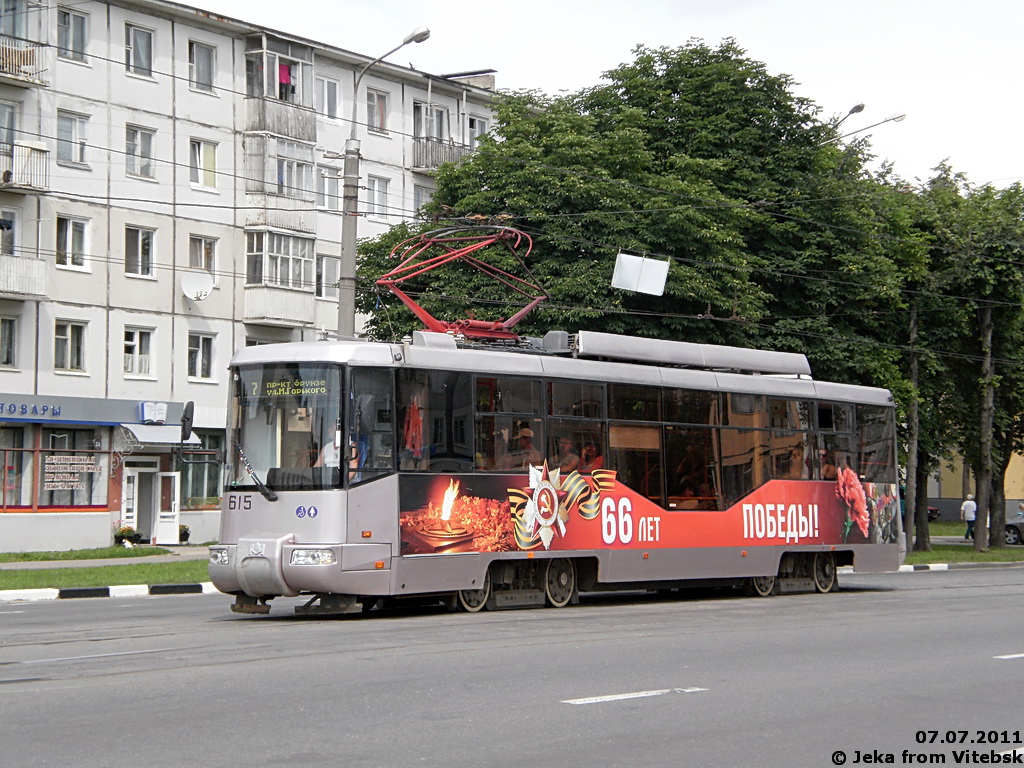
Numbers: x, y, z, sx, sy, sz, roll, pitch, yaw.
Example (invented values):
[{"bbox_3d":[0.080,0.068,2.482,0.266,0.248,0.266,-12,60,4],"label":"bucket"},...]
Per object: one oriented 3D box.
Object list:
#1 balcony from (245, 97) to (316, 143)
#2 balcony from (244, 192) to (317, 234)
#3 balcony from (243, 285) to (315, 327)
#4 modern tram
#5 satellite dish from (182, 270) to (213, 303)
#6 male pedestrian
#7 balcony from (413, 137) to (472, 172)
[{"bbox_3d":[-6.634,-7.538,69.895,0.820,1.080,2.400,-2,-3,32],"label":"balcony"},{"bbox_3d":[-6.627,-4.821,69.767,0.820,1.100,2.310,-2,-3,32],"label":"balcony"},{"bbox_3d":[-6.646,-2.156,69.599,0.820,1.100,2.280,-2,-3,32],"label":"balcony"},{"bbox_3d":[1.437,1.331,35.795,2.500,3.750,15.200,-2,-4,36],"label":"modern tram"},{"bbox_3d":[-8.581,-2.674,66.182,0.880,0.880,0.400,1,-3,-21],"label":"satellite dish"},{"bbox_3d":[17.608,5.134,93.500,0.520,1.740,0.420,-1,-3,26],"label":"male pedestrian"},{"bbox_3d":[-2.205,-7.112,76.937,0.820,1.160,2.320,-2,-3,32],"label":"balcony"}]

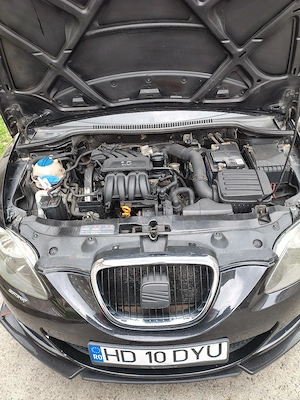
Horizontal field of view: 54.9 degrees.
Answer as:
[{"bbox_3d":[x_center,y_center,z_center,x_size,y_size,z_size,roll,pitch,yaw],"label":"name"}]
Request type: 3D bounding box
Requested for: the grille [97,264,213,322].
[{"bbox_3d":[0.020,0.325,1.034,0.410,0.215,0.080,-2,13,2],"label":"grille"}]

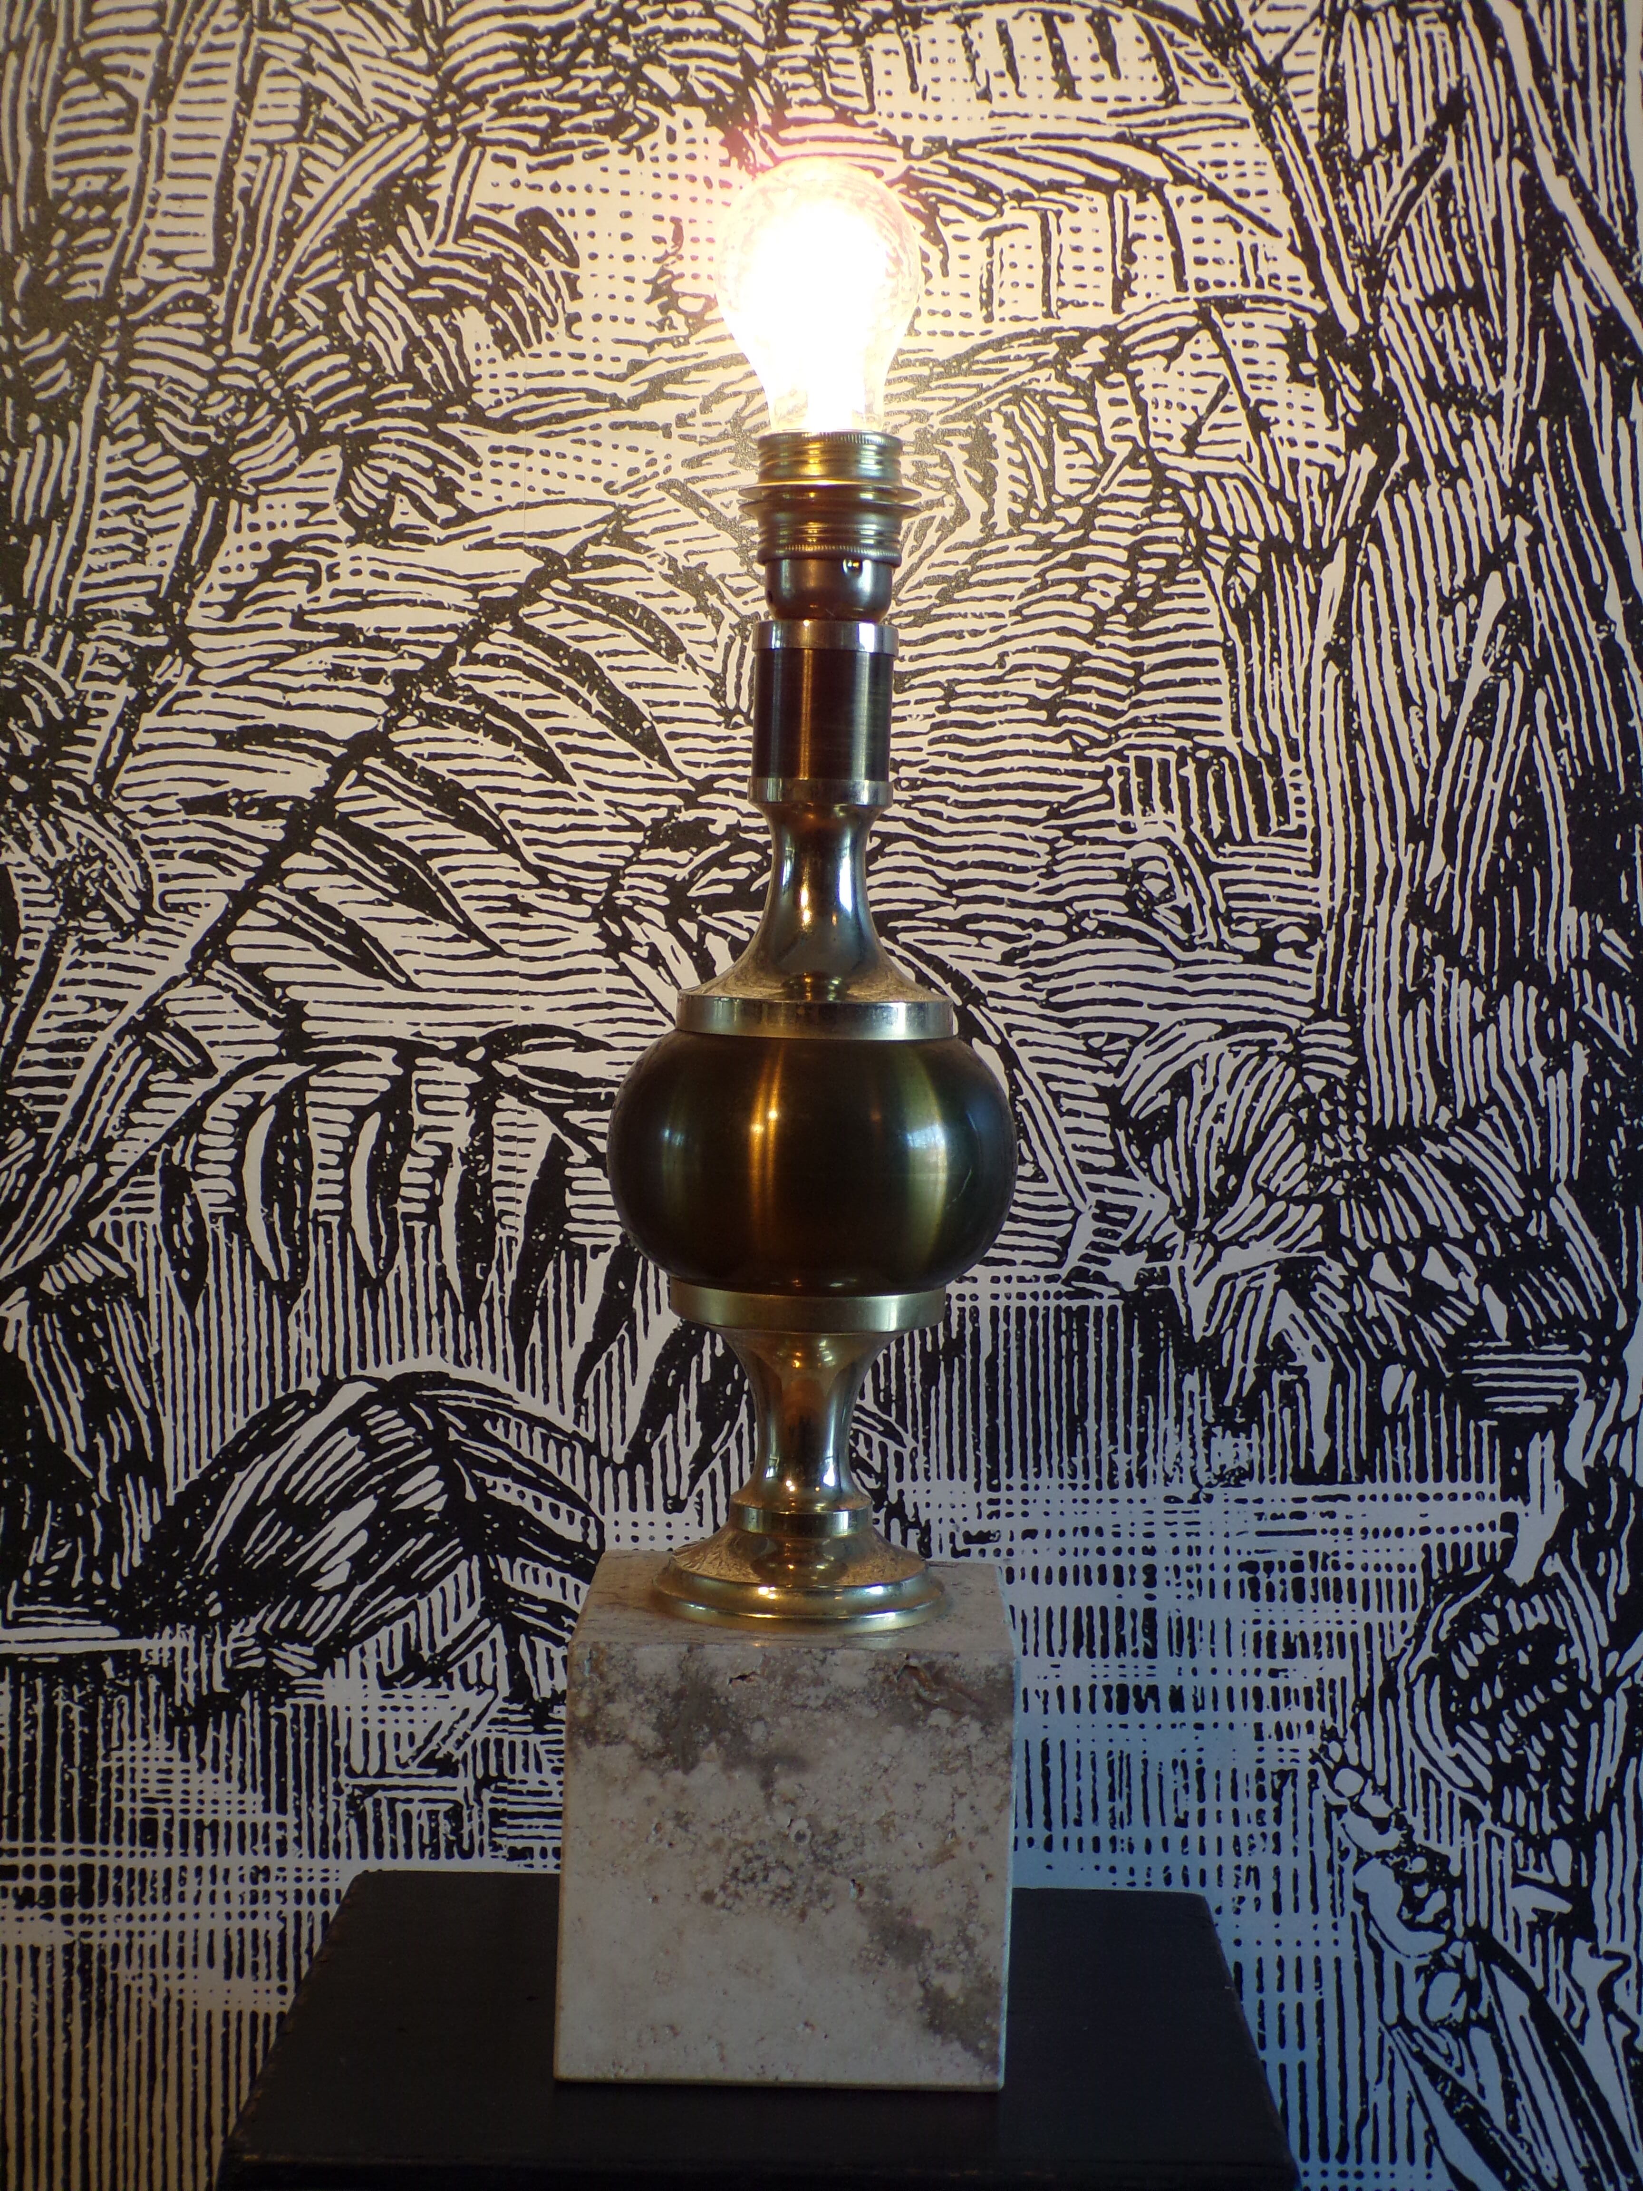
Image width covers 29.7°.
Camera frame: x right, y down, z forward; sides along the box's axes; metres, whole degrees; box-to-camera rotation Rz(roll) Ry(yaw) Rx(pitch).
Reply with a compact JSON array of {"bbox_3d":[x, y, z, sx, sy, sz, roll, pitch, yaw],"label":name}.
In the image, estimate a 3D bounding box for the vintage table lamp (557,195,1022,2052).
[{"bbox_3d":[-0.003,0.001,0.928,0.127,0.554,0.127,2,3,1],"label":"vintage table lamp"}]

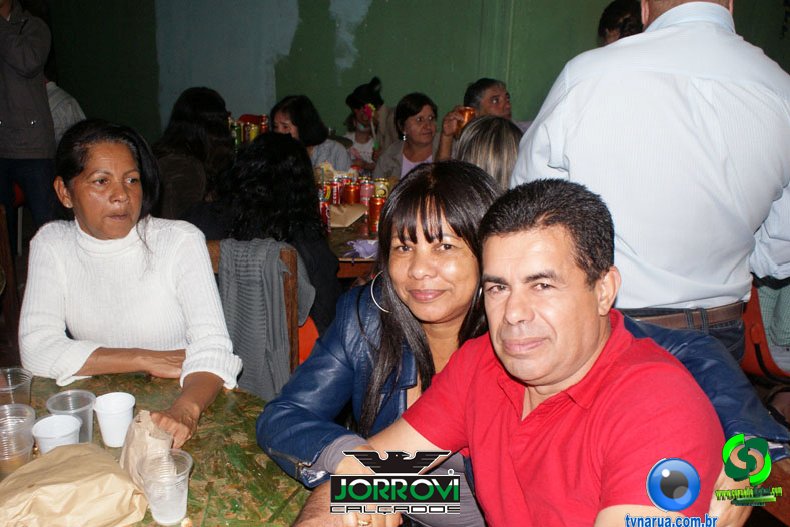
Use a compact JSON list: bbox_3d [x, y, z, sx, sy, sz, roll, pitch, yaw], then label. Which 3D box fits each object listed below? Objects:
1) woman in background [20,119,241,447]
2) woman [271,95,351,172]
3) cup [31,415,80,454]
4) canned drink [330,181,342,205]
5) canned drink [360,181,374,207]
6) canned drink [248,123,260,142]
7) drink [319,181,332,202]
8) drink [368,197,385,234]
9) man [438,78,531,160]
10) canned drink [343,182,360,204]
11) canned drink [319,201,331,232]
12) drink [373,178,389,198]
[{"bbox_3d":[-0.583,0.353,1.593,0.500,1.280,0.660,2,16,-7],"label":"woman in background"},{"bbox_3d":[-0.427,-0.204,3.669,0.500,1.270,0.680,8,15,29],"label":"woman"},{"bbox_3d":[-0.571,0.313,1.233,0.070,0.080,0.070,3,16,-1],"label":"cup"},{"bbox_3d":[-0.272,-0.325,3.363,0.066,0.122,0.066,4,16,0],"label":"canned drink"},{"bbox_3d":[-0.128,-0.324,3.390,0.066,0.122,0.066,1,13,0],"label":"canned drink"},{"bbox_3d":[-0.825,-0.750,4.260,0.066,0.122,0.066,4,16,0],"label":"canned drink"},{"bbox_3d":[-0.317,-0.302,3.270,0.066,0.122,0.066,1,13,0],"label":"drink"},{"bbox_3d":[-0.067,-0.207,2.890,0.066,0.122,0.066,1,13,0],"label":"drink"},{"bbox_3d":[0.422,-0.183,3.565,0.550,1.320,0.700,0,17,-11],"label":"man"},{"bbox_3d":[-0.191,-0.299,3.250,0.066,0.122,0.066,1,13,0],"label":"canned drink"},{"bbox_3d":[-0.280,-0.186,2.800,0.066,0.122,0.066,1,13,0],"label":"canned drink"},{"bbox_3d":[-0.065,-0.339,3.455,0.066,0.122,0.066,4,16,0],"label":"drink"}]

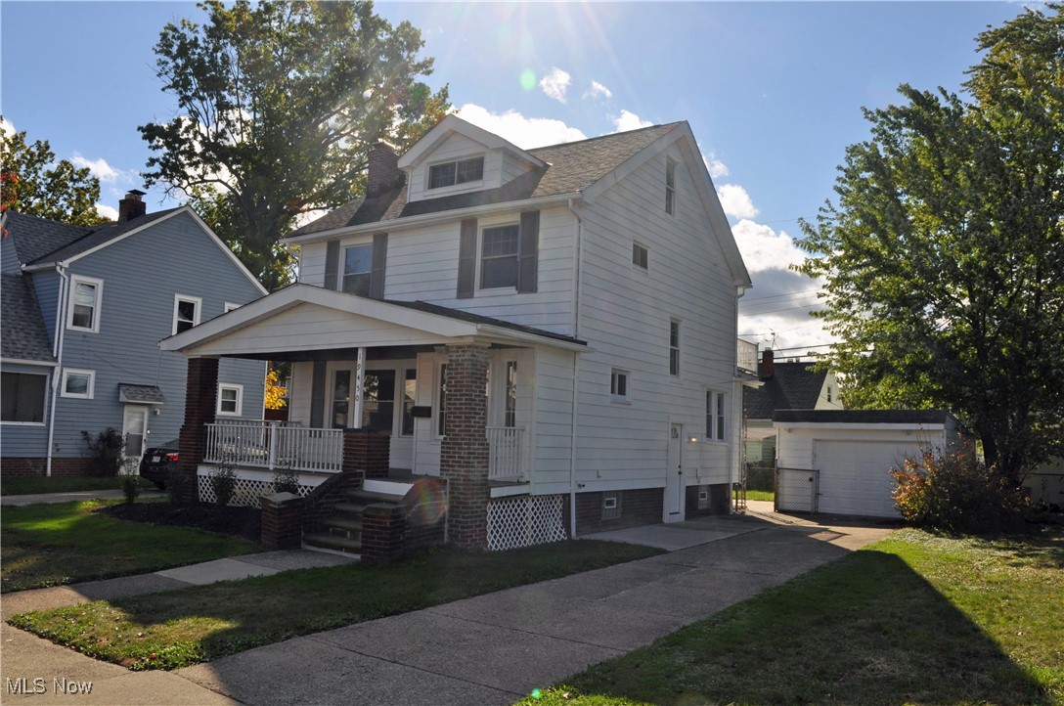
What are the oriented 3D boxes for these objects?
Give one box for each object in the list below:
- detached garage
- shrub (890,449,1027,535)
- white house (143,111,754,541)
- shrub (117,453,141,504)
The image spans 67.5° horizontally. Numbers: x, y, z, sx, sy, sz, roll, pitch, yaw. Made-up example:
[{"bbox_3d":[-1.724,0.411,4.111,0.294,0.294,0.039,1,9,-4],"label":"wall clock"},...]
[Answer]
[{"bbox_3d":[10.787,3.423,25.055,4.800,3.000,6.200,-1,-7,35],"label":"detached garage"},{"bbox_3d":[10.417,3.268,19.333,3.200,2.050,2.600,-1,-7,28],"label":"shrub"},{"bbox_3d":[-0.890,-0.854,19.095,8.530,9.150,11.700,-1,-7,35],"label":"white house"},{"bbox_3d":[-8.400,2.629,16.683,0.480,1.000,0.480,5,-6,-26],"label":"shrub"}]

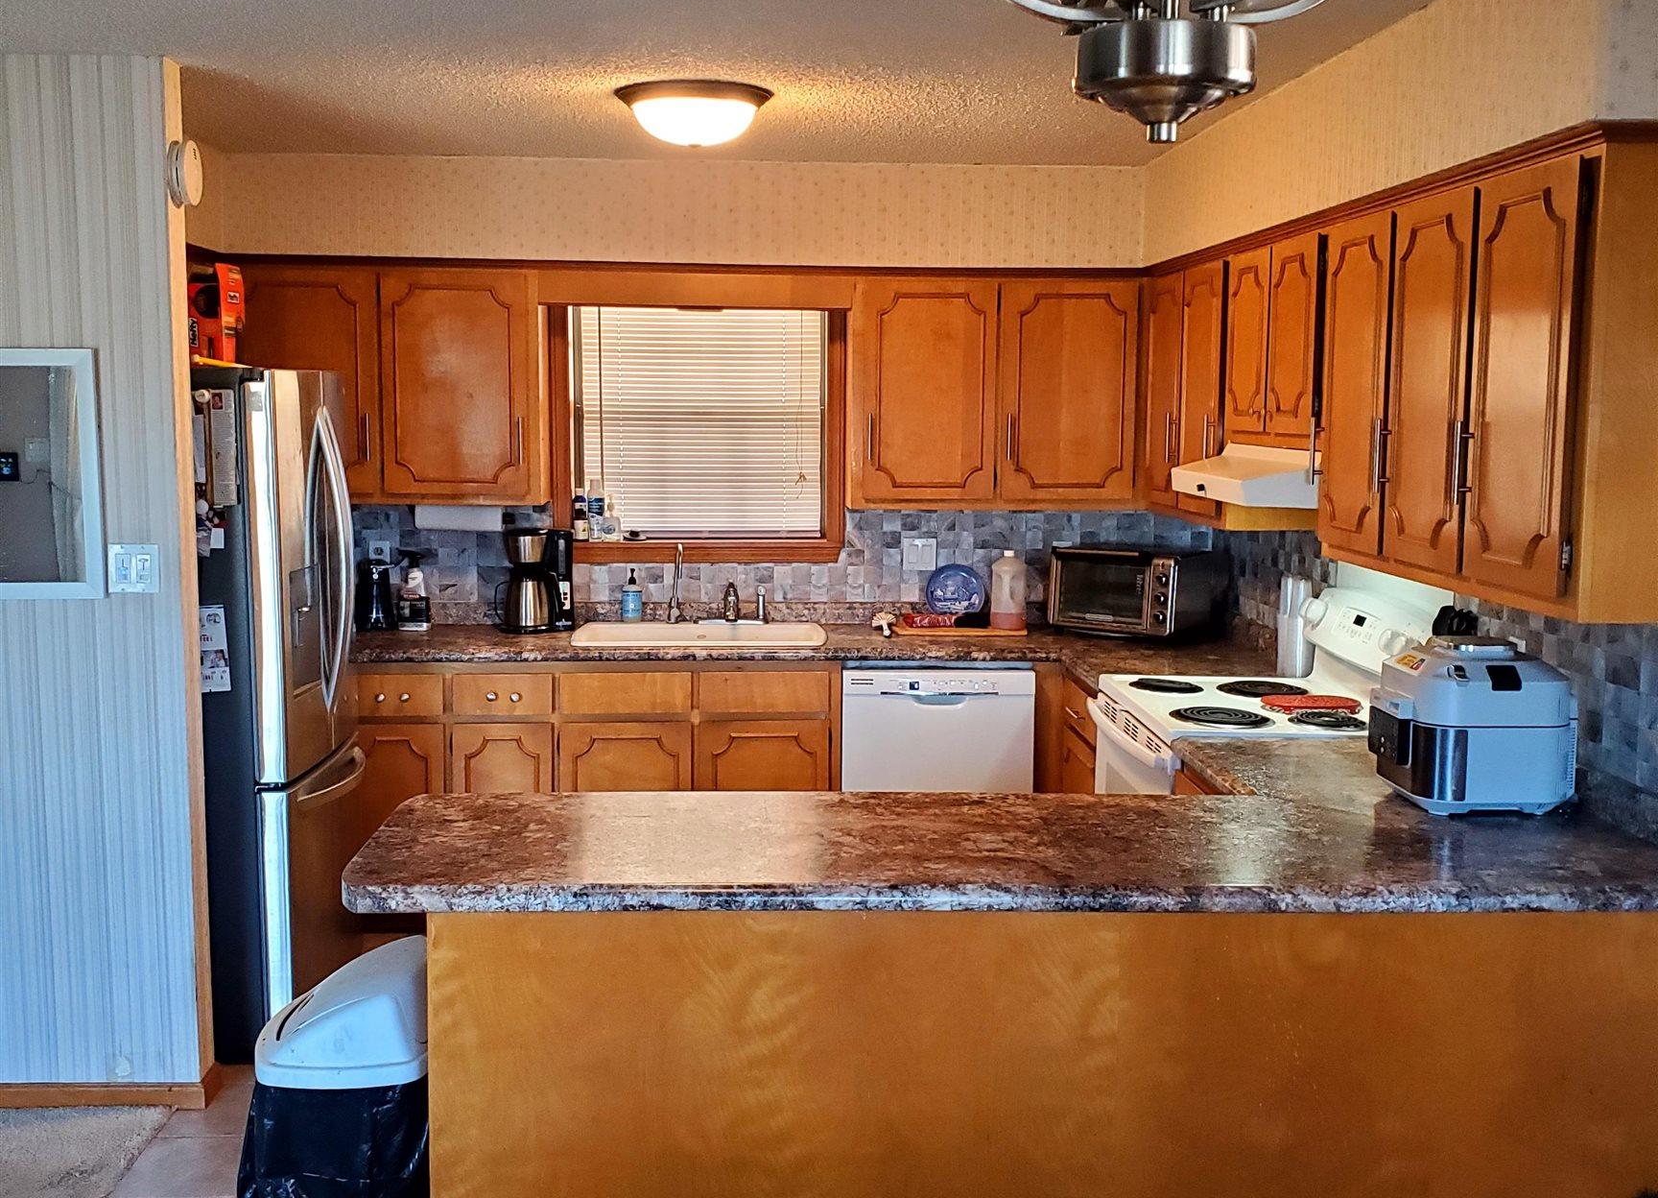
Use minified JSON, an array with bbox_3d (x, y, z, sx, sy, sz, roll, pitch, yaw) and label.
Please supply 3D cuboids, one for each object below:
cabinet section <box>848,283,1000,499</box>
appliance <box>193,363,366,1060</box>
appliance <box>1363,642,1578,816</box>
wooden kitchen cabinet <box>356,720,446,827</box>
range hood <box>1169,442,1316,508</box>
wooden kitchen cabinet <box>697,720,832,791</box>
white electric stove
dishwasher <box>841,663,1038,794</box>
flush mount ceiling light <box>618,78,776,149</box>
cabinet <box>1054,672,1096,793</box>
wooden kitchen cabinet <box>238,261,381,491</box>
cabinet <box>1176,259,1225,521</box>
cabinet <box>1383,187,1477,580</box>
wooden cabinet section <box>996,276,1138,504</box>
[{"bbox_3d":[0.307,-0.692,5.527,0.472,0.731,0.320,0,7,-3],"label":"cabinet section"},{"bbox_3d":[-1.732,0.256,4.533,0.850,1.740,0.870,0,7,-3],"label":"appliance"},{"bbox_3d":[1.211,0.228,3.202,0.370,0.310,0.330,0,7,-3],"label":"appliance"},{"bbox_3d":[-1.345,0.665,5.393,0.310,0.630,0.550,0,7,-3],"label":"wooden kitchen cabinet"},{"bbox_3d":[1.165,-0.310,4.149,0.450,0.131,0.725,0,7,-3],"label":"range hood"},{"bbox_3d":[-0.219,0.635,5.493,0.427,0.590,0.605,0,7,-3],"label":"wooden kitchen cabinet"},{"bbox_3d":[1.065,0.604,4.266,0.670,1.200,0.760,0,7,-3],"label":"white electric stove"},{"bbox_3d":[0.323,0.611,5.508,0.607,0.865,0.605,0,7,-3],"label":"dishwasher"},{"bbox_3d":[-0.329,-1.182,4.085,0.390,0.140,0.390,0,7,-3],"label":"flush mount ceiling light"},{"bbox_3d":[1.025,0.645,4.954,0.570,0.760,0.480,0,7,-3],"label":"cabinet"},{"bbox_3d":[-1.684,-0.705,5.427,0.477,0.755,0.320,0,7,-3],"label":"wooden kitchen cabinet"},{"bbox_3d":[1.225,-0.595,4.772,0.310,0.710,0.430,0,7,-3],"label":"cabinet"},{"bbox_3d":[1.314,-0.414,3.235,0.310,0.710,0.360,0,7,-3],"label":"cabinet"},{"bbox_3d":[0.774,-0.689,5.552,0.463,0.731,0.320,0,7,-3],"label":"wooden cabinet section"}]

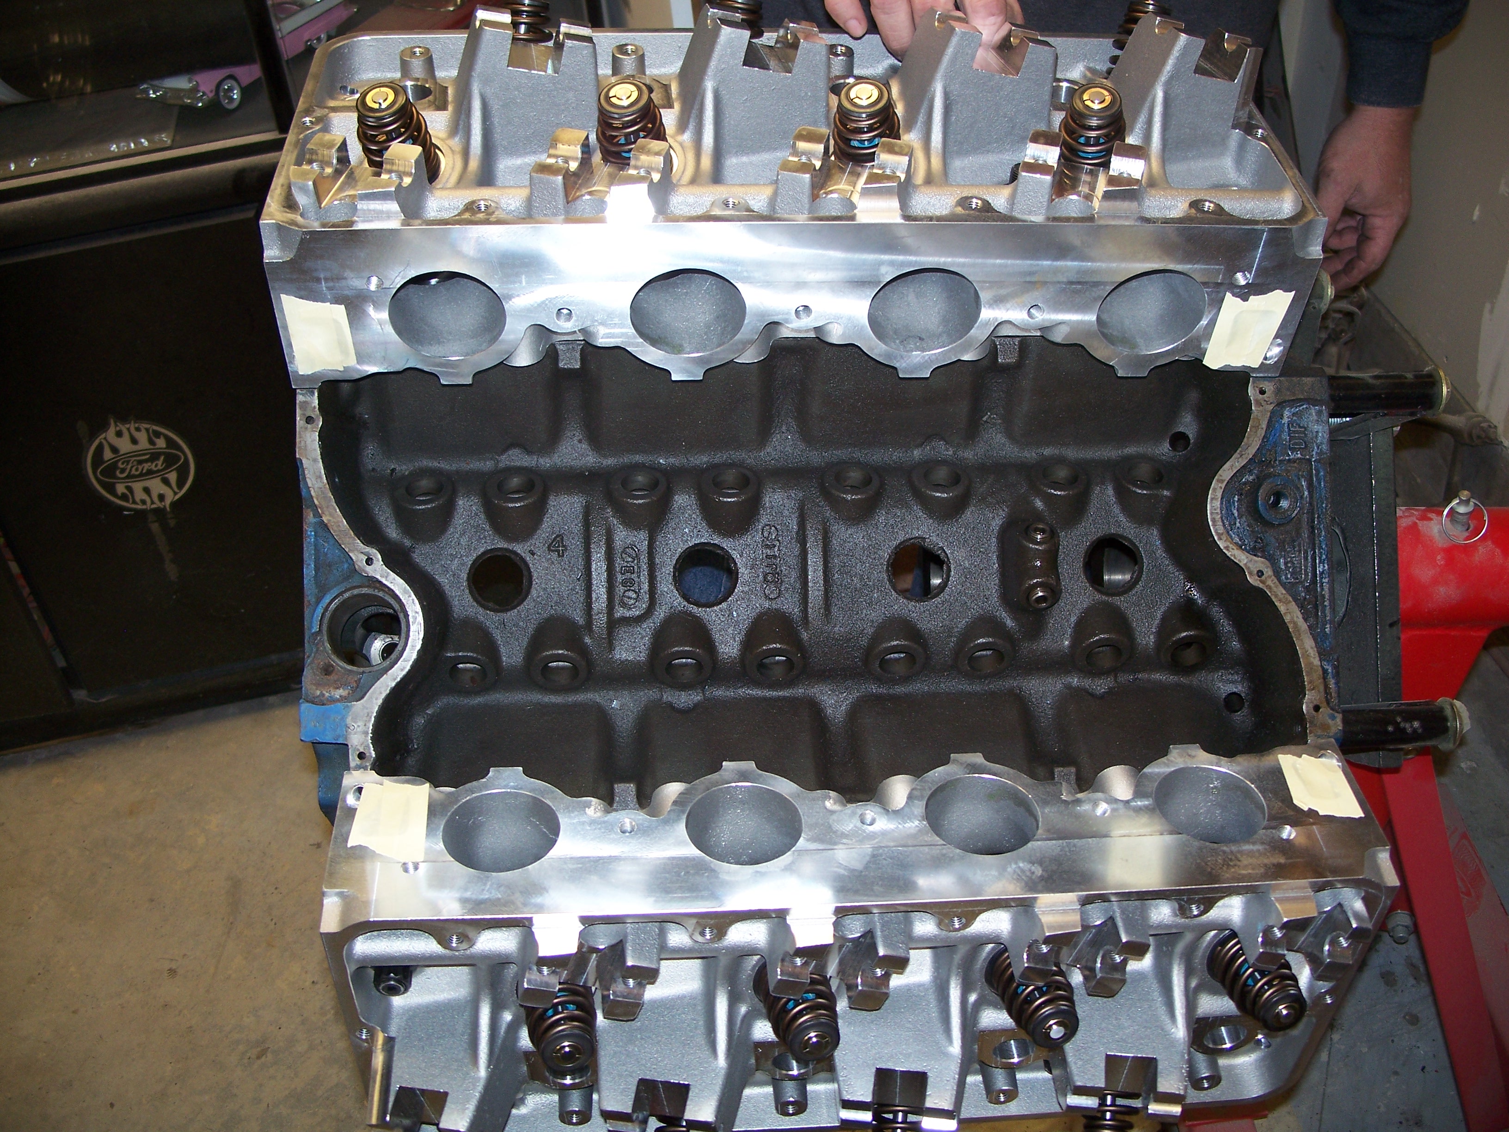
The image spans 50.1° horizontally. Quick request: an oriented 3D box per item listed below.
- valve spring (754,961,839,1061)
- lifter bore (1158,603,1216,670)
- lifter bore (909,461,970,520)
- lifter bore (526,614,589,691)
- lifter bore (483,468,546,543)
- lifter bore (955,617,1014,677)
[{"bbox_3d":[0.024,0.232,0.841,0.037,0.037,0.054,-4,21,-14],"label":"valve spring"},{"bbox_3d":[0.254,0.043,0.955,0.036,0.036,0.025,-1,43,-5],"label":"lifter bore"},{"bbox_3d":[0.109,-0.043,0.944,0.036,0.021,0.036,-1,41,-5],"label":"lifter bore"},{"bbox_3d":[-0.112,0.051,0.936,0.037,0.037,0.030,-1,46,-6],"label":"lifter bore"},{"bbox_3d":[-0.138,-0.036,0.938,0.037,0.030,0.037,-1,40,-6],"label":"lifter bore"},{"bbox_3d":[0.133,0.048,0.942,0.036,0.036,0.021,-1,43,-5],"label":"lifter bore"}]

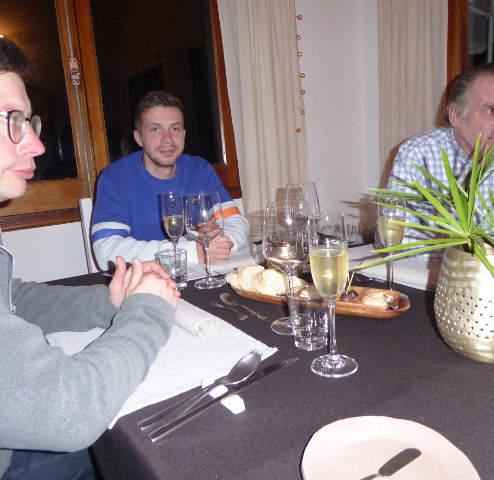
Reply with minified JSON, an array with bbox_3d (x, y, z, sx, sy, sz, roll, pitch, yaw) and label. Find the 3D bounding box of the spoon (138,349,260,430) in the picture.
[{"bbox_3d":[-0.048,0.186,0.584,0.043,0.026,0.195,7,20,45],"label":"spoon"}]

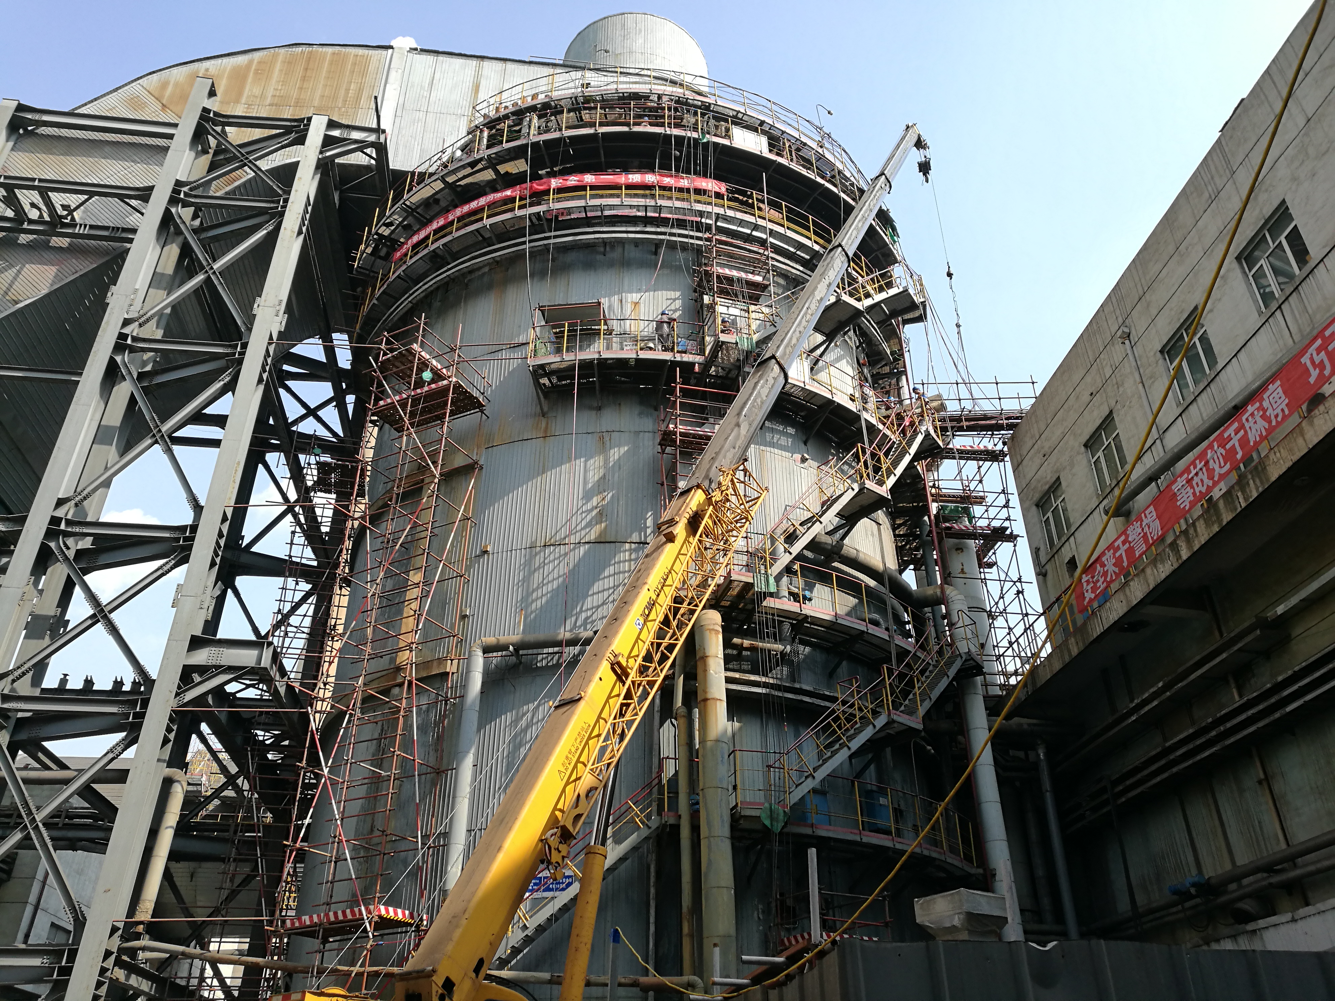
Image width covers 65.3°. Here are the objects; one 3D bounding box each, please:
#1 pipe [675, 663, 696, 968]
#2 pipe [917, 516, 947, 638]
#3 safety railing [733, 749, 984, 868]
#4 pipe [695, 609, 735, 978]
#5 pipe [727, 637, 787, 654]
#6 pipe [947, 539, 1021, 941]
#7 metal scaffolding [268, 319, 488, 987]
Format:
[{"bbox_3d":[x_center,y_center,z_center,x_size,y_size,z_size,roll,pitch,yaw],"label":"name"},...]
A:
[{"bbox_3d":[0.345,6.585,21.520,0.280,7.175,0.350,0,-32,1],"label":"pipe"},{"bbox_3d":[8.508,2.553,33.074,0.360,4.589,0.400,-9,-33,14],"label":"pipe"},{"bbox_3d":[4.838,7.191,23.965,8.263,1.200,1.098,23,-39,-31],"label":"safety railing"},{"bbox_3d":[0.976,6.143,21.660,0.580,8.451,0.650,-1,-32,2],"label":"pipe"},{"bbox_3d":[2.163,3.504,25.256,1.514,0.230,0.240,10,-34,-16],"label":"pipe"},{"bbox_3d":[8.471,6.274,28.002,0.780,11.889,0.850,-10,-34,15],"label":"pipe"},{"bbox_3d":[-6.678,3.301,25.373,2.850,19.626,1.700,-14,-35,21],"label":"metal scaffolding"}]

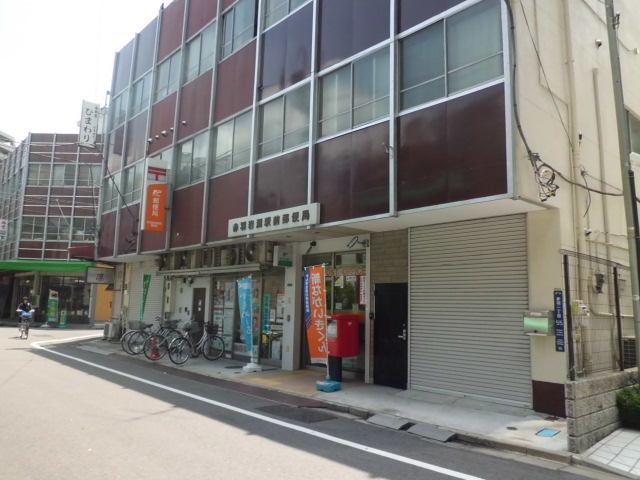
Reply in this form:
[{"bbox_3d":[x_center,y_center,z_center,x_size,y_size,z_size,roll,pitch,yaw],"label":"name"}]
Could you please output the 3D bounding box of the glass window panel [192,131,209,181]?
[{"bbox_3d":[-3.386,-2.376,13.776,0.060,1.430,0.960,9,-11,-42],"label":"glass window panel"}]

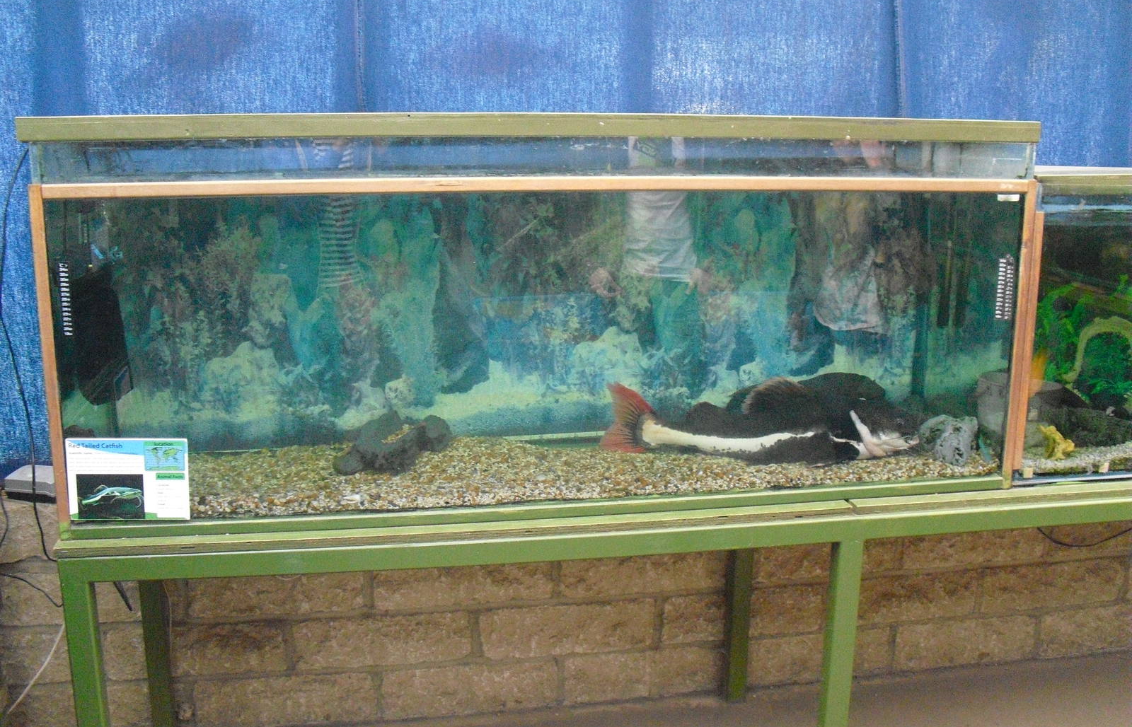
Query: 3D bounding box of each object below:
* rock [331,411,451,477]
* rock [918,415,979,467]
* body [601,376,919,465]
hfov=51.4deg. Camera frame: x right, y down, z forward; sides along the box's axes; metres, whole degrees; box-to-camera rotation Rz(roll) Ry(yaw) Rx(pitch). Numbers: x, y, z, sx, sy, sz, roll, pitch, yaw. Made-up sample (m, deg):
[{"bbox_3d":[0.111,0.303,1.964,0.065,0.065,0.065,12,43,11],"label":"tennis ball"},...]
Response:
[{"bbox_3d":[-0.358,0.156,2.409,0.222,0.108,0.150,-2,13,-9],"label":"rock"},{"bbox_3d":[0.791,0.157,2.469,0.100,0.095,0.100,-2,13,-9],"label":"rock"},{"bbox_3d":[0.402,0.114,2.481,0.640,0.165,0.175,-1,13,-5],"label":"body"}]

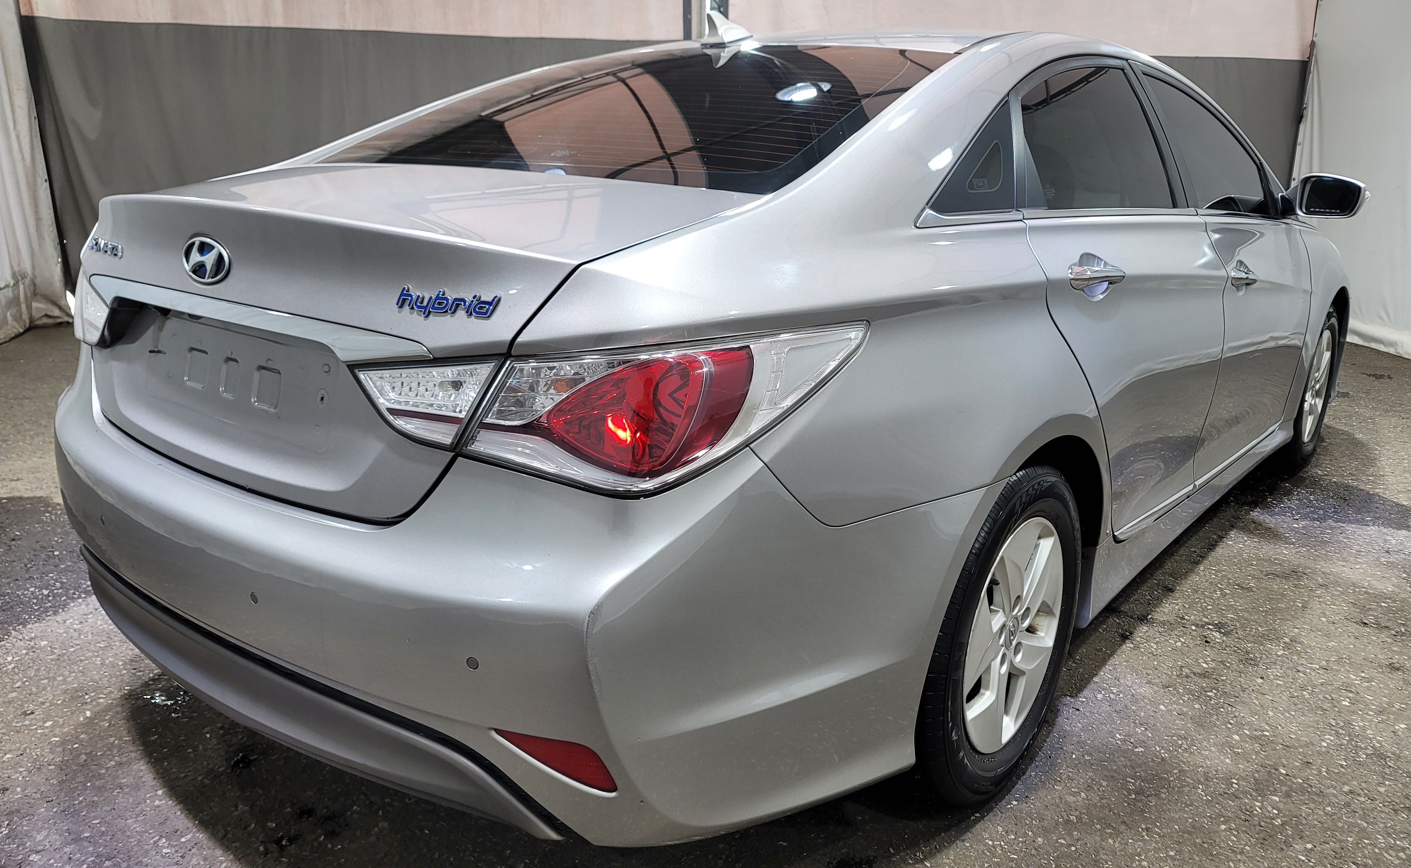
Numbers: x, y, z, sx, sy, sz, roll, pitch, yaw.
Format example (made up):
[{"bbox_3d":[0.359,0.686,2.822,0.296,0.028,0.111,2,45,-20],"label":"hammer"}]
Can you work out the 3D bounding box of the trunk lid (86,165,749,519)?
[{"bbox_3d":[-0.570,-0.210,1.690,1.340,0.430,0.570,12,19,38],"label":"trunk lid"}]

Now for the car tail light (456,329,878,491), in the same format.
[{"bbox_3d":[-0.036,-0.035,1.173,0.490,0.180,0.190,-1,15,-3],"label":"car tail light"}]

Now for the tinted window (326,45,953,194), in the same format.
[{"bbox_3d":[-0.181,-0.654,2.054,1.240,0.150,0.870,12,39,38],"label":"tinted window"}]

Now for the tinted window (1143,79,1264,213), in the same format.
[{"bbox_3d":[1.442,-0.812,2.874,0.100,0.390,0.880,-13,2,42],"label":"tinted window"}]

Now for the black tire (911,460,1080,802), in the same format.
[{"bbox_3d":[0.488,0.344,1.875,0.215,0.668,0.668,12,19,38],"label":"black tire"}]

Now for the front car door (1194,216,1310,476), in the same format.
[{"bbox_3d":[1.569,-0.298,2.968,0.150,0.710,1.150,12,19,38],"label":"front car door"}]

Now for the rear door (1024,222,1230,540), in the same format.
[{"bbox_3d":[0.879,-0.115,2.157,0.150,0.710,1.090,12,19,38],"label":"rear door"}]

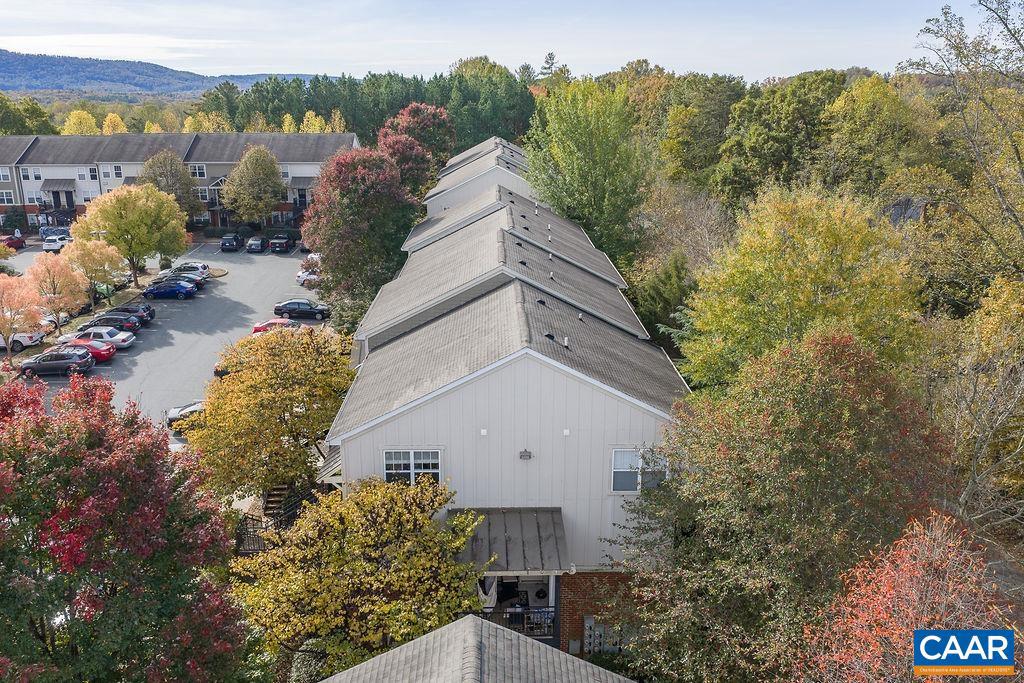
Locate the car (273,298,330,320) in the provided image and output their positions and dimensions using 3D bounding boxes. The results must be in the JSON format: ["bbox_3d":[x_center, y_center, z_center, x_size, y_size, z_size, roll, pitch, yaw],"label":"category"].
[{"bbox_3d":[-16.150,-2.595,62.033,4.620,1.450,1.780,2,17,6],"label":"car"}]

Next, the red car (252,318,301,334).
[{"bbox_3d":[-16.500,-1.074,58.727,4.550,1.450,1.790,1,18,2],"label":"red car"}]

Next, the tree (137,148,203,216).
[{"bbox_3d":[-40.282,-17.423,94.074,7.200,10.240,7.200,0,17,0],"label":"tree"}]

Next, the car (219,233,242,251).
[{"bbox_3d":[-32.567,-11.761,92.325,1.840,1.700,4.500,-1,17,-5],"label":"car"}]

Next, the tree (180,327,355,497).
[{"bbox_3d":[-10.800,3.446,35.279,7.600,7.900,7.600,0,18,0],"label":"tree"}]

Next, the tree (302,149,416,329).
[{"bbox_3d":[-12.027,-8.414,62.814,9.600,13.410,9.600,-1,17,-5],"label":"tree"}]

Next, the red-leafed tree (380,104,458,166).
[{"bbox_3d":[-12.000,-22.702,100.915,9.500,14.200,9.500,0,18,0],"label":"red-leafed tree"}]

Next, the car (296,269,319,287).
[{"bbox_3d":[-17.200,-6.033,72.798,4.650,1.460,1.800,2,17,6],"label":"car"}]

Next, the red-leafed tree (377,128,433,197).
[{"bbox_3d":[-11.762,-16.037,87.148,7.800,12.810,7.800,-1,17,-5],"label":"red-leafed tree"}]

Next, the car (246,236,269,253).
[{"bbox_3d":[-29.311,-11.449,91.693,1.780,1.500,4.400,-1,17,-5],"label":"car"}]

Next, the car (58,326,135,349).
[{"bbox_3d":[-28.650,-0.230,54.600,5.200,1.460,1.950,0,17,-1],"label":"car"}]

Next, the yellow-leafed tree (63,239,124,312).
[{"bbox_3d":[-34.000,-5.278,63.672,5.200,6.000,5.200,0,18,0],"label":"yellow-leafed tree"}]

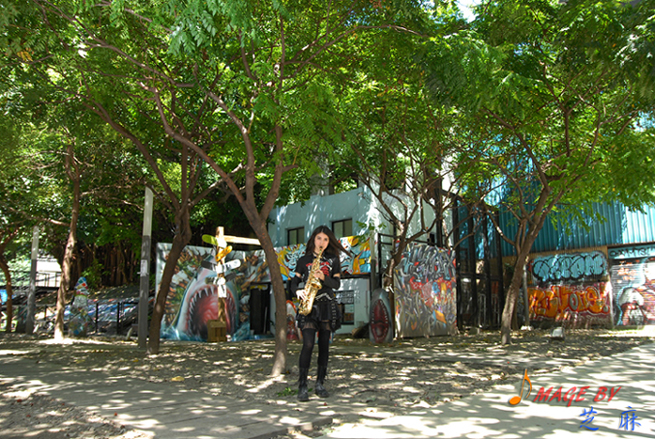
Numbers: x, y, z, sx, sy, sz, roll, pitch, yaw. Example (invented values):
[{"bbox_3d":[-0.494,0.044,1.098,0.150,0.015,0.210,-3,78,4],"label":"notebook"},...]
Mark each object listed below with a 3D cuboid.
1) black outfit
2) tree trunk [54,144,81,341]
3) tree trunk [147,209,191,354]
[{"bbox_3d":[-0.115,0.981,4.761,0.530,1.430,0.420,0,-10,0],"label":"black outfit"},{"bbox_3d":[-7.575,0.581,14.330,0.510,5.670,0.480,0,-10,0],"label":"tree trunk"},{"bbox_3d":[-3.040,1.162,9.598,0.680,2.820,0.450,0,-10,0],"label":"tree trunk"}]

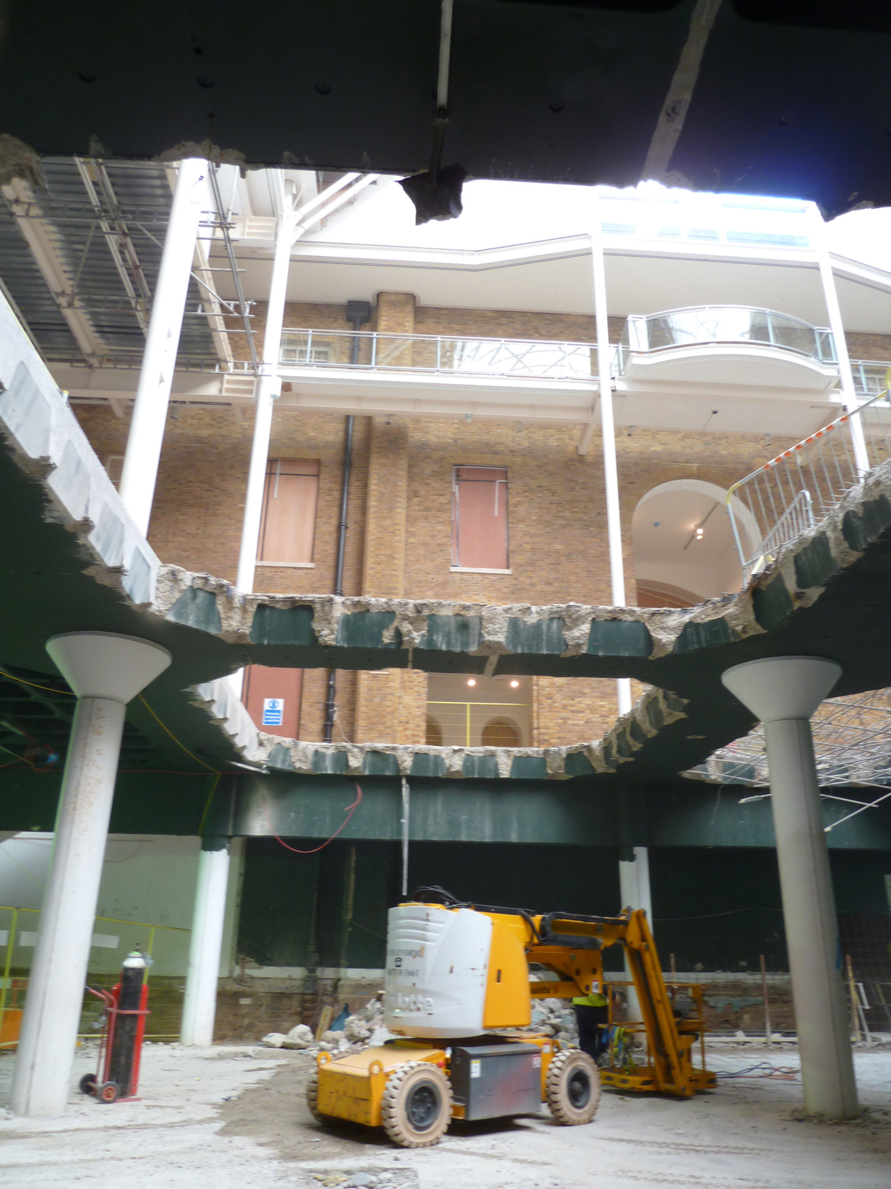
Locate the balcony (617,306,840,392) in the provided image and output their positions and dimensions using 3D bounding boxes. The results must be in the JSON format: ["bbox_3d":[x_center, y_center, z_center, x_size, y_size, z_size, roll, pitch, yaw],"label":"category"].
[{"bbox_3d":[6.516,-5.567,19.434,4.950,1.370,1.250,2,-22,-2],"label":"balcony"}]

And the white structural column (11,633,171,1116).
[{"bbox_3d":[-4.072,2.941,9.516,1.400,4.815,1.400,2,-22,-2],"label":"white structural column"}]

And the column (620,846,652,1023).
[{"bbox_3d":[3.431,6.134,15.081,0.500,3.285,0.500,2,-22,-2],"label":"column"}]

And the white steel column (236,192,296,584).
[{"bbox_3d":[-3.946,-4.518,19.017,0.340,11.466,0.340,2,-22,-2],"label":"white steel column"}]

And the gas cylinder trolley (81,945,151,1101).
[{"bbox_3d":[-3.762,4.787,9.622,0.600,1.480,0.640,18,-27,-36],"label":"gas cylinder trolley"}]

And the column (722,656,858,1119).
[{"bbox_3d":[4.272,3.317,10.188,1.400,4.933,1.400,2,-22,-2],"label":"column"}]

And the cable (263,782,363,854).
[{"bbox_3d":[-2.375,3.952,15.198,1.804,1.233,0.200,2,-22,-2],"label":"cable"}]

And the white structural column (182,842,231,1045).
[{"bbox_3d":[-4.104,5.884,14.747,0.500,3.215,0.500,2,-22,-2],"label":"white structural column"}]

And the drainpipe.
[{"bbox_3d":[-2.492,-2.401,21.172,0.600,12.151,0.450,2,-22,-2],"label":"drainpipe"}]

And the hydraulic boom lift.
[{"bbox_3d":[0.996,4.478,9.443,5.000,2.100,1.580,17,-26,-34],"label":"hydraulic boom lift"}]

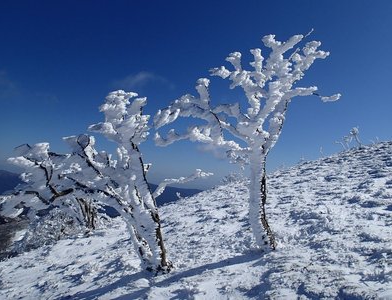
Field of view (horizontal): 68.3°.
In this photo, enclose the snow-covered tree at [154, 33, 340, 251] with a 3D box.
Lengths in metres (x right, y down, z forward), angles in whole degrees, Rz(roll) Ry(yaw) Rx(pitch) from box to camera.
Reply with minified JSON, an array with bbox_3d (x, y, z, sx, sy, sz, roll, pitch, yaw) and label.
[{"bbox_3d":[1.120,-0.190,6.400,4.000,4.750,2.800,0,-3,0],"label":"snow-covered tree"}]

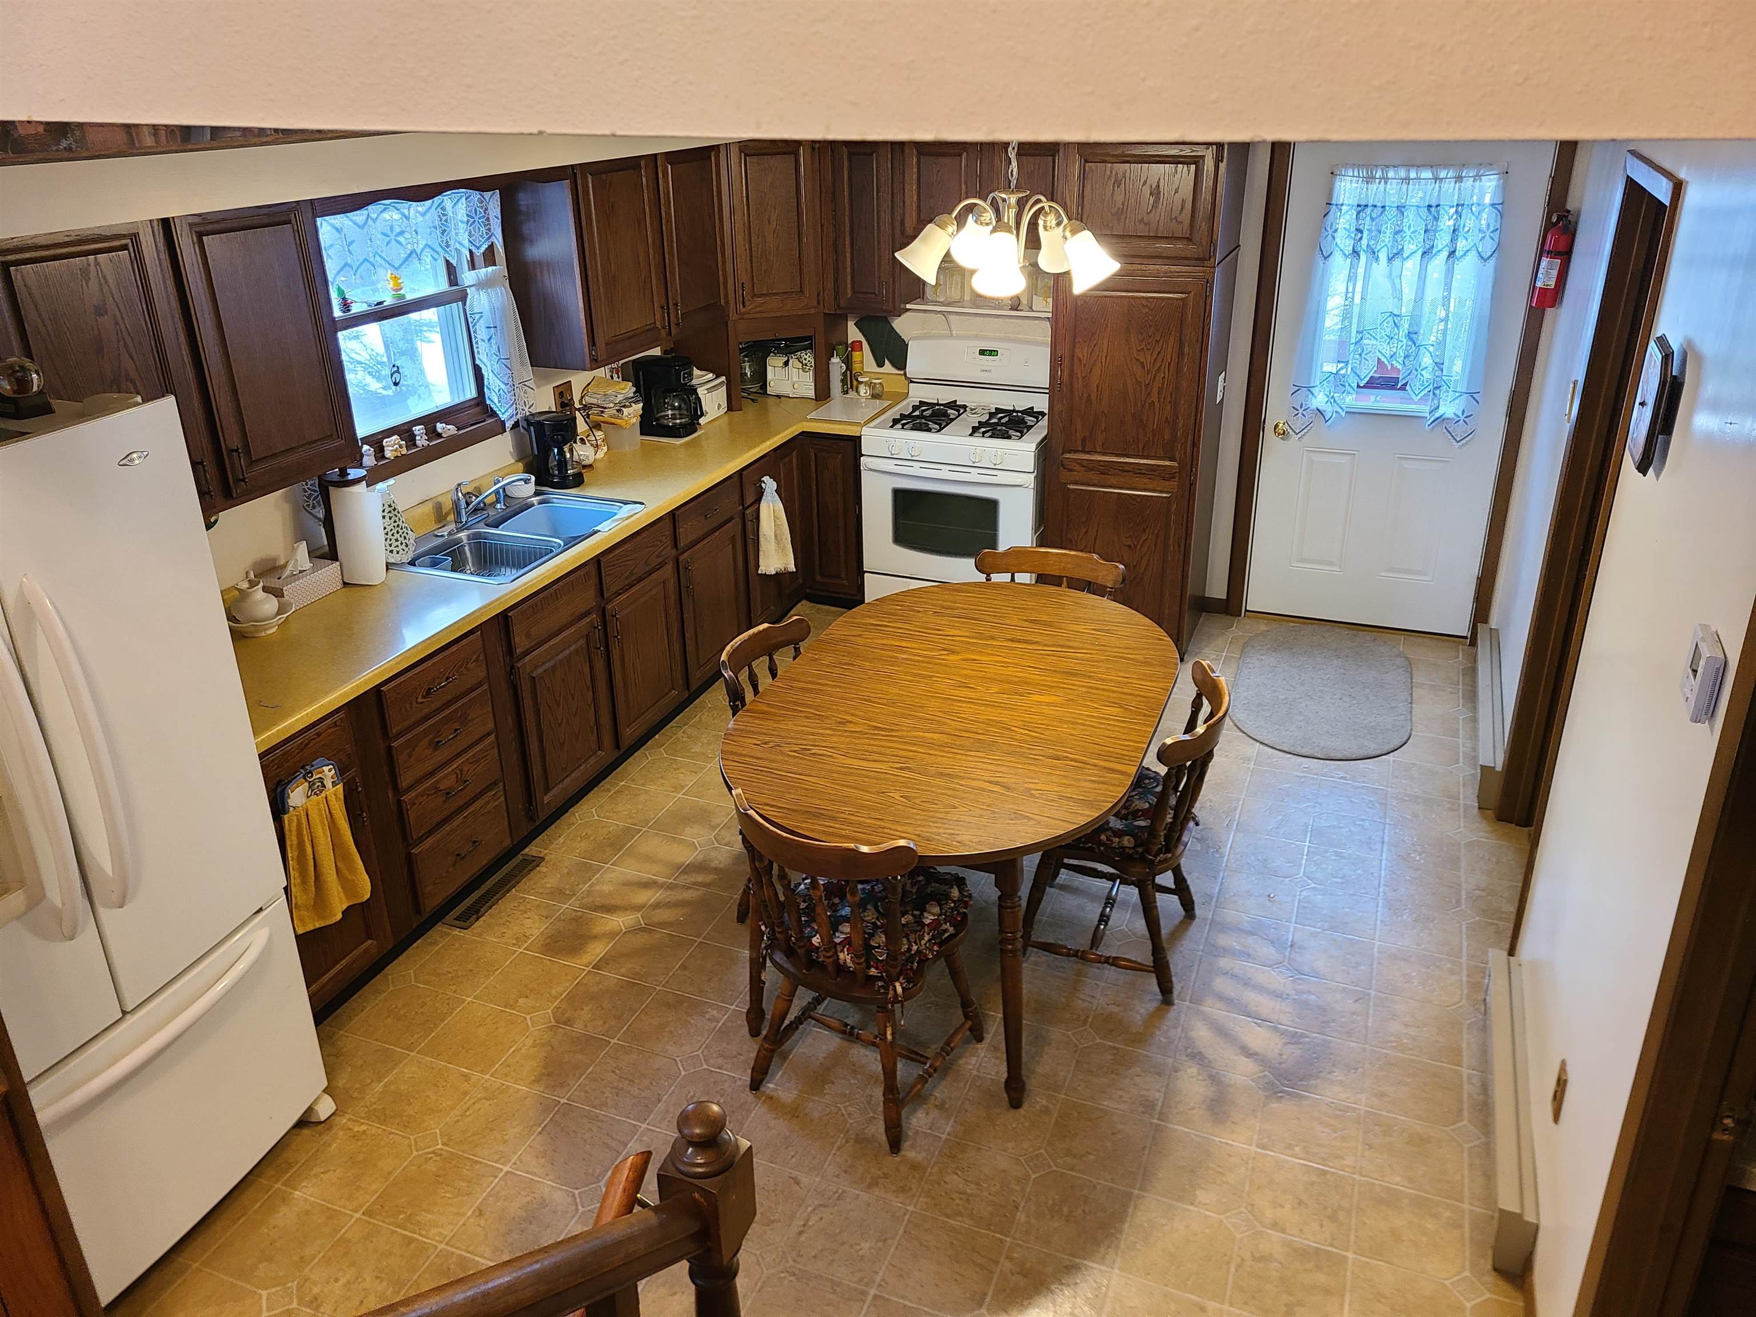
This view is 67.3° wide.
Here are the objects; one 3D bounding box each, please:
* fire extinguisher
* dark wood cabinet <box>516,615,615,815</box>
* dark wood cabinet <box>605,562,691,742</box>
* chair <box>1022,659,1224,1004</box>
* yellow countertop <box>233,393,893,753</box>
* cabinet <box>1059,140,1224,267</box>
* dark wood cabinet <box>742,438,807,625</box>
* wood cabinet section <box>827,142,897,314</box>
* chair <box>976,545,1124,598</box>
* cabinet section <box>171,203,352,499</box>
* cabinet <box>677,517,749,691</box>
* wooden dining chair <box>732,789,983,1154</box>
[{"bbox_3d":[2.470,-1.460,4.825,0.110,0.350,0.100,-13,27,-25],"label":"fire extinguisher"},{"bbox_3d":[-1.246,0.151,4.431,0.500,0.550,0.470,9,26,20],"label":"dark wood cabinet"},{"bbox_3d":[-1.064,-0.046,4.841,0.500,0.550,0.460,9,26,20],"label":"dark wood cabinet"},{"bbox_3d":[0.665,0.444,3.611,0.500,0.820,0.480,9,27,21],"label":"chair"},{"bbox_3d":[-0.974,-0.531,4.649,0.890,0.050,3.800,9,26,20],"label":"yellow countertop"},{"bbox_3d":[1.077,-1.810,5.159,0.610,0.450,0.560,9,26,20],"label":"cabinet"},{"bbox_3d":[-0.705,-0.550,5.668,0.590,0.785,0.550,9,26,20],"label":"dark wood cabinet"},{"bbox_3d":[-0.012,-1.861,5.683,0.305,0.705,0.325,9,26,20],"label":"wood cabinet section"},{"bbox_3d":[0.527,0.102,4.362,0.480,0.820,0.510,7,26,17],"label":"chair"},{"bbox_3d":[-1.671,-0.794,3.379,0.325,0.680,0.435,9,26,20],"label":"cabinet section"},{"bbox_3d":[-0.901,-0.281,5.250,0.590,0.570,0.500,9,26,20],"label":"cabinet"},{"bbox_3d":[-0.021,0.665,3.156,0.480,0.820,0.505,13,28,29],"label":"wooden dining chair"}]

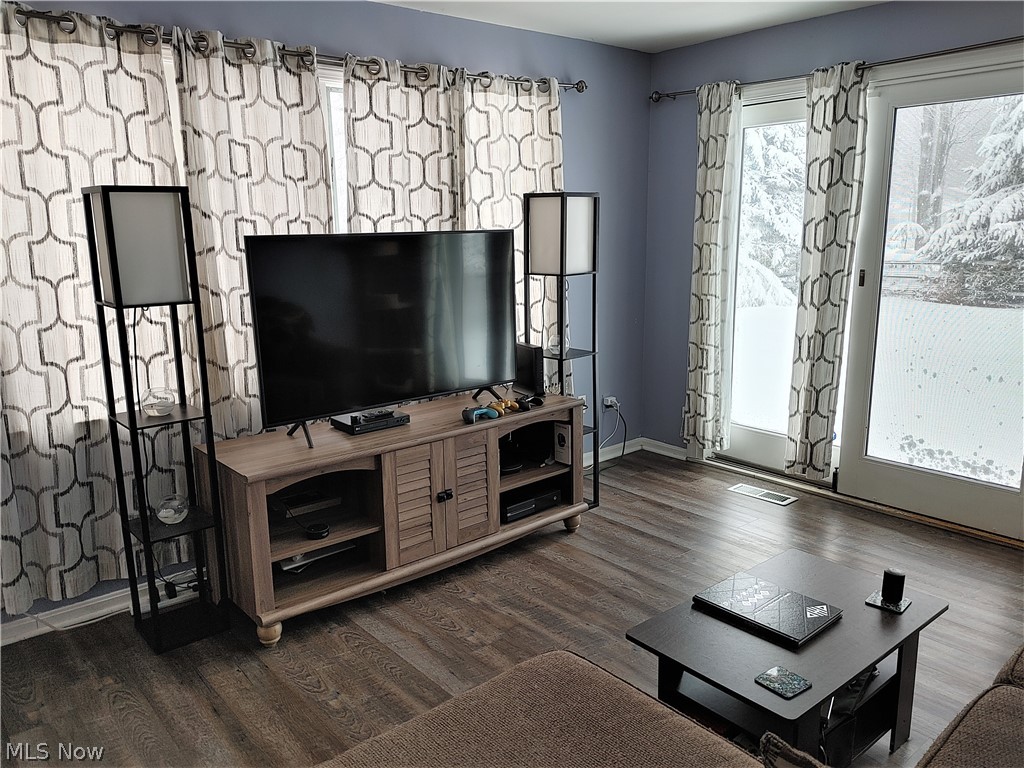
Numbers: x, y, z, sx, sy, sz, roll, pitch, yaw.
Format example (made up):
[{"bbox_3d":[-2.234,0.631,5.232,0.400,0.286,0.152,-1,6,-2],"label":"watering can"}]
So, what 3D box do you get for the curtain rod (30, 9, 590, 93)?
[{"bbox_3d":[-0.717,-1.362,3.219,2.930,0.060,0.075,-11,15,-39],"label":"curtain rod"}]

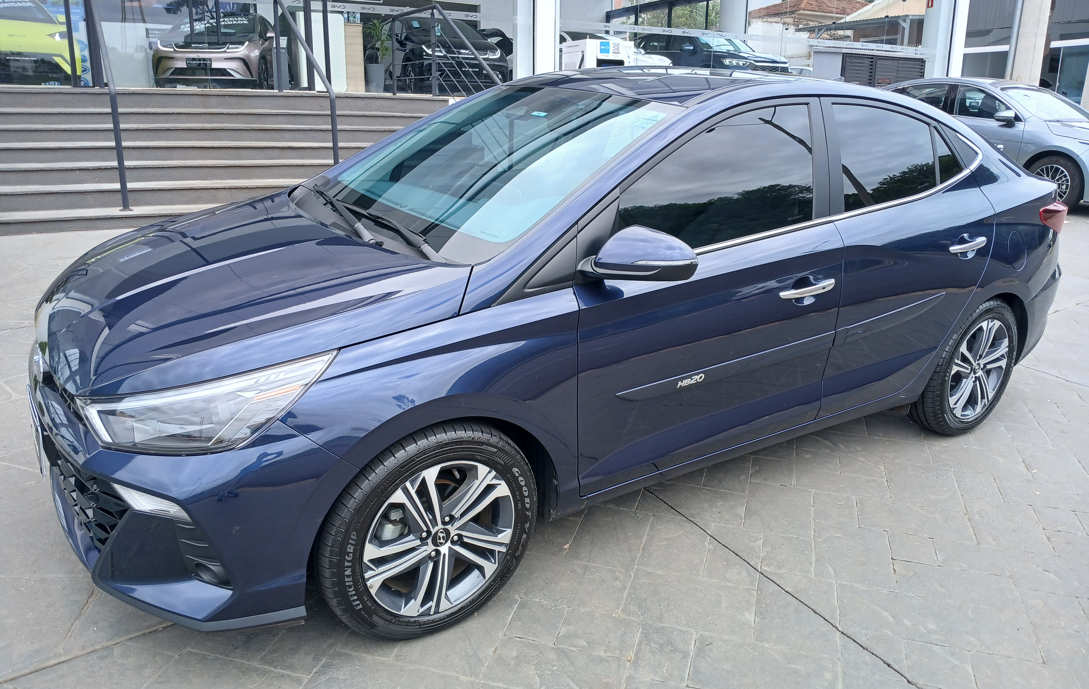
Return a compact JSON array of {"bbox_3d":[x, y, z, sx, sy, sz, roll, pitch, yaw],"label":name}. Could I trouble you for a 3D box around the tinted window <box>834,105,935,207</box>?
[{"bbox_3d":[1.234,-0.682,2.934,0.585,0.370,0.050,-11,3,-32],"label":"tinted window"}]

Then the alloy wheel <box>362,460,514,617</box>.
[{"bbox_3d":[-0.304,0.490,2.197,0.435,0.435,0.170,-11,23,-32],"label":"alloy wheel"}]

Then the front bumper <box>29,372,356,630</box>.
[{"bbox_3d":[-1.169,0.214,2.457,0.640,0.530,1.700,-11,23,-32],"label":"front bumper"}]

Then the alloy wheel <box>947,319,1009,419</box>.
[{"bbox_3d":[1.806,0.085,3.533,0.435,0.435,0.170,-11,23,-32],"label":"alloy wheel"}]

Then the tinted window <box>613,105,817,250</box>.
[{"bbox_3d":[0.550,-0.532,2.508,0.890,0.415,0.050,-11,2,-32],"label":"tinted window"}]

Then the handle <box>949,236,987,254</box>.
[{"bbox_3d":[1.612,-0.383,3.111,0.255,0.045,0.045,-11,23,-32],"label":"handle"}]

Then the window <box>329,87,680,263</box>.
[{"bbox_3d":[-0.247,-0.674,2.777,0.970,0.120,1.360,-34,33,-21],"label":"window"}]

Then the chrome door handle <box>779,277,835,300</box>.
[{"bbox_3d":[0.855,-0.181,2.653,0.265,0.042,0.045,-11,23,-32],"label":"chrome door handle"}]

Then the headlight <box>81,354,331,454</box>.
[{"bbox_3d":[-0.771,0.129,1.888,0.540,0.235,0.330,-11,23,-32],"label":"headlight"}]

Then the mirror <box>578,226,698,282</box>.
[{"bbox_3d":[0.242,-0.235,2.165,0.220,0.180,0.220,-11,23,-32],"label":"mirror"}]

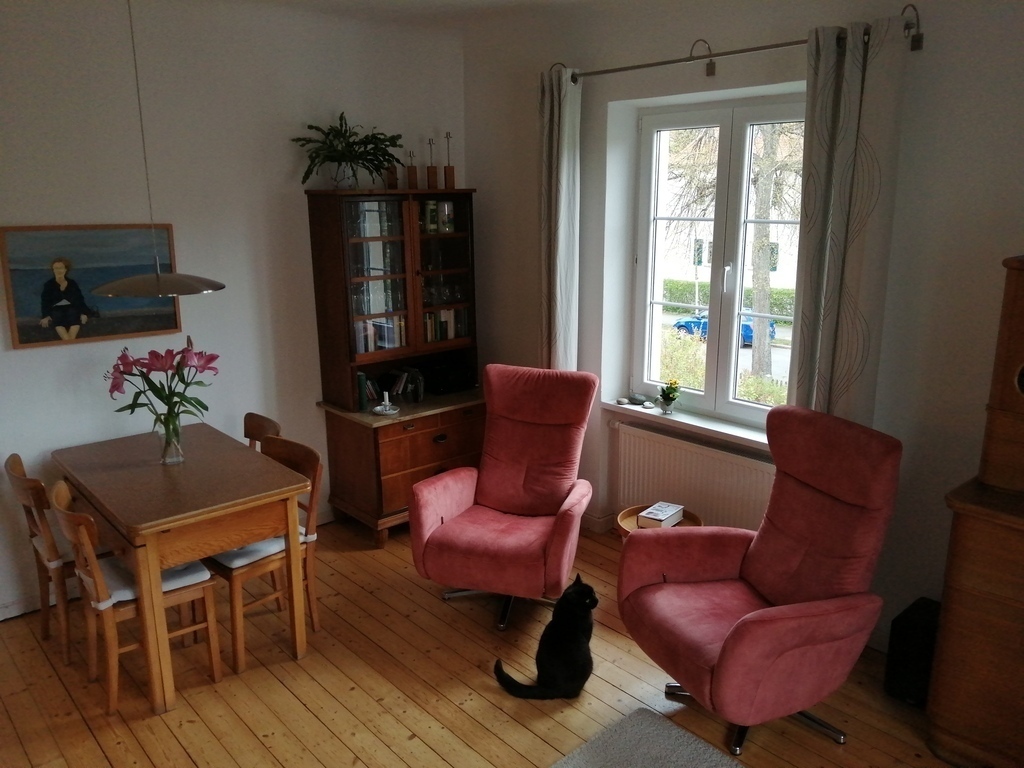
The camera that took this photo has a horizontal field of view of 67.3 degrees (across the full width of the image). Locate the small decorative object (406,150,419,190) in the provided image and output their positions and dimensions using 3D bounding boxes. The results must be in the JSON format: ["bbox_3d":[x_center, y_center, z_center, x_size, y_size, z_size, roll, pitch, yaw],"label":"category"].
[{"bbox_3d":[-0.576,-1.234,4.457,0.047,0.218,0.047,-2,13,-7],"label":"small decorative object"}]

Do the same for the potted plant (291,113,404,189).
[{"bbox_3d":[-0.863,-1.236,4.108,0.539,0.402,0.454,-12,18,-41],"label":"potted plant"}]

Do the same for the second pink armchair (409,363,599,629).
[{"bbox_3d":[0.025,0.498,3.561,0.740,1.070,0.870,5,15,19],"label":"second pink armchair"}]

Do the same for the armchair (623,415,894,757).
[{"bbox_3d":[0.903,0.687,2.783,0.870,1.070,0.740,-7,16,-27],"label":"armchair"}]

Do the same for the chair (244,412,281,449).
[{"bbox_3d":[-1.351,0.596,3.667,0.470,0.840,0.420,-13,19,-41],"label":"chair"}]

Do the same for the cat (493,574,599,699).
[{"bbox_3d":[0.141,0.967,3.016,0.440,0.420,0.360,7,16,28],"label":"cat"}]

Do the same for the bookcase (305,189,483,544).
[{"bbox_3d":[-0.580,-0.124,4.365,0.900,1.900,0.600,-13,19,-41],"label":"bookcase"}]

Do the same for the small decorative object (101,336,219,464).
[{"bbox_3d":[-1.523,0.080,3.347,0.406,0.540,0.406,-12,18,-41],"label":"small decorative object"}]

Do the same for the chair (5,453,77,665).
[{"bbox_3d":[-1.834,0.721,3.335,0.459,0.837,0.425,-12,18,-41],"label":"chair"}]

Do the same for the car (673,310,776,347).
[{"bbox_3d":[9.017,-2.661,33.161,1.780,1.500,4.300,-13,19,-41],"label":"car"}]

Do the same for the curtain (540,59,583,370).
[{"bbox_3d":[0.257,-0.387,4.187,0.130,2.450,0.190,-13,19,-41],"label":"curtain"}]

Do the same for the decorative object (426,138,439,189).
[{"bbox_3d":[-0.467,-1.294,4.545,0.047,0.294,0.047,0,13,0],"label":"decorative object"}]

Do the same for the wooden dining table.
[{"bbox_3d":[-1.468,0.733,3.435,0.718,0.769,1.172,-12,18,-41],"label":"wooden dining table"}]

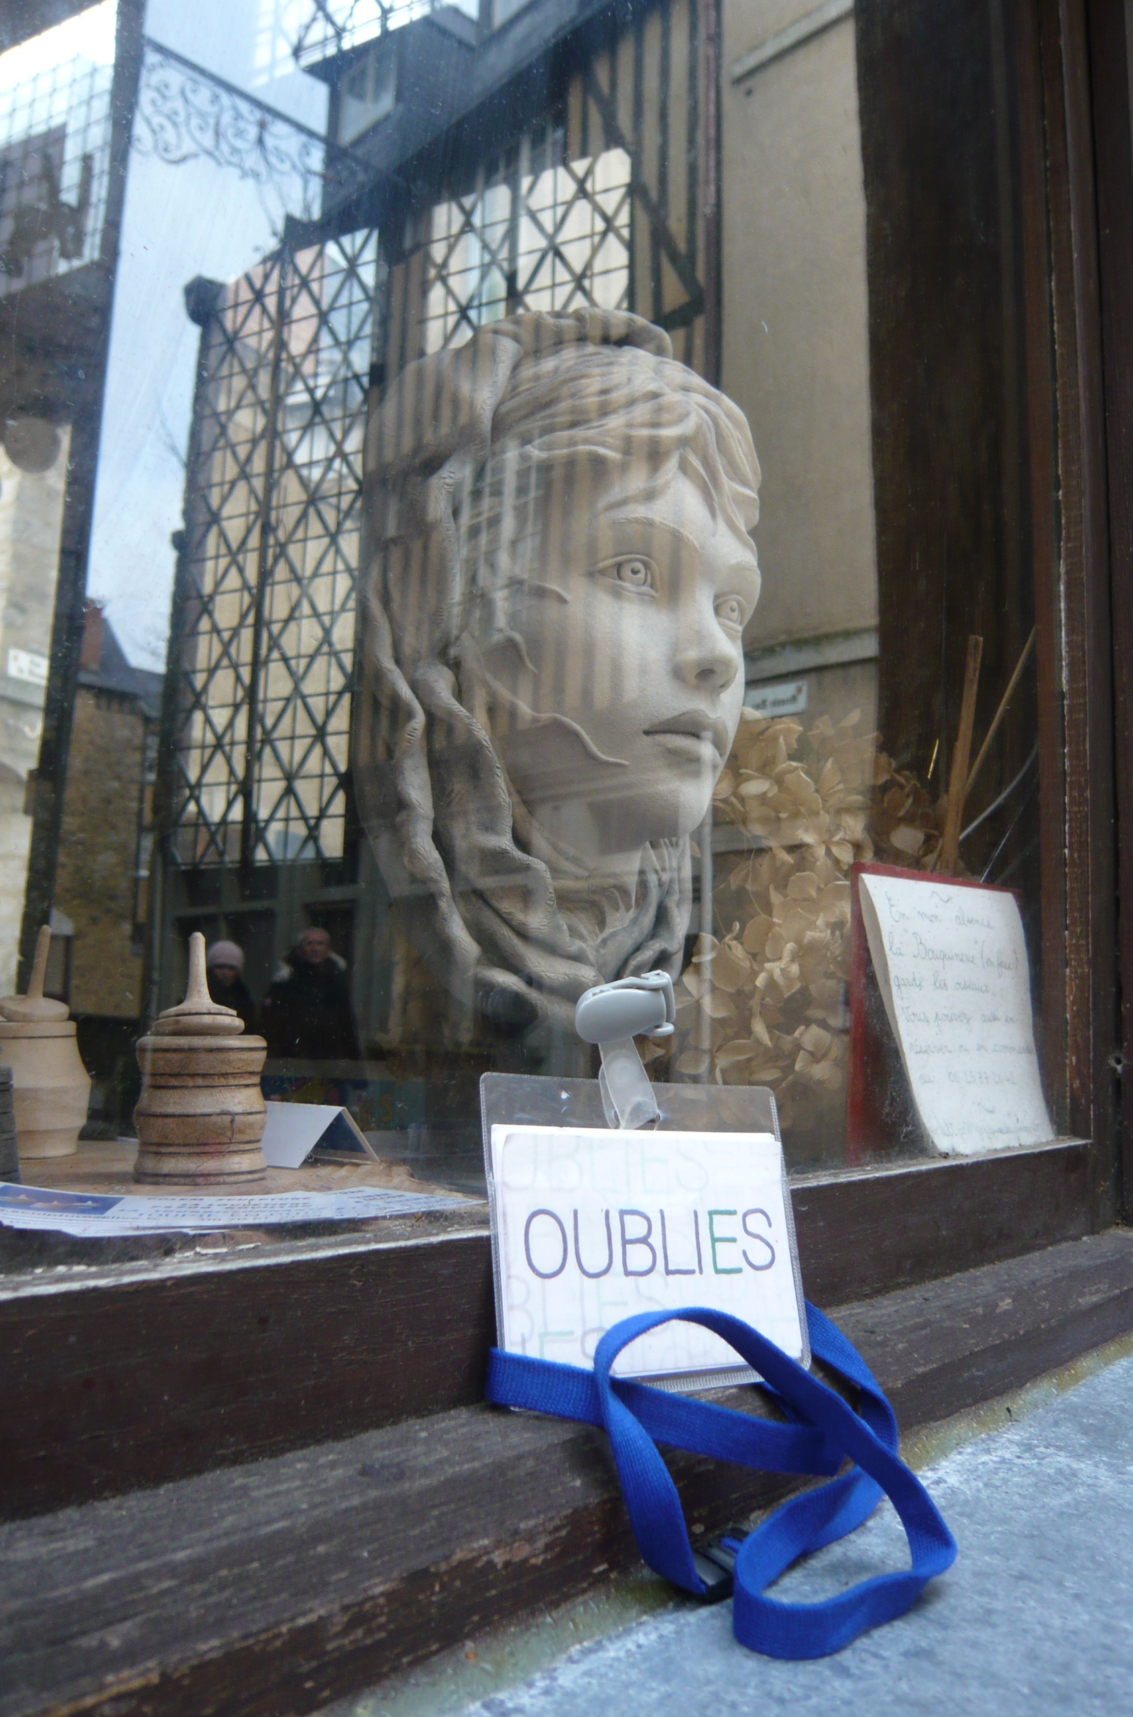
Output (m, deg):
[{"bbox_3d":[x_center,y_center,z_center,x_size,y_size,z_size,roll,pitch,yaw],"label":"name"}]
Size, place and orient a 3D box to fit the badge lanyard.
[{"bbox_3d":[0.047,0.125,0.307,0.087,0.042,0.119,-6,-10,38],"label":"badge lanyard"}]

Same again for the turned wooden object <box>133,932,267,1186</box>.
[{"bbox_3d":[-0.105,0.056,0.400,0.037,0.071,0.037,-6,-10,38],"label":"turned wooden object"}]

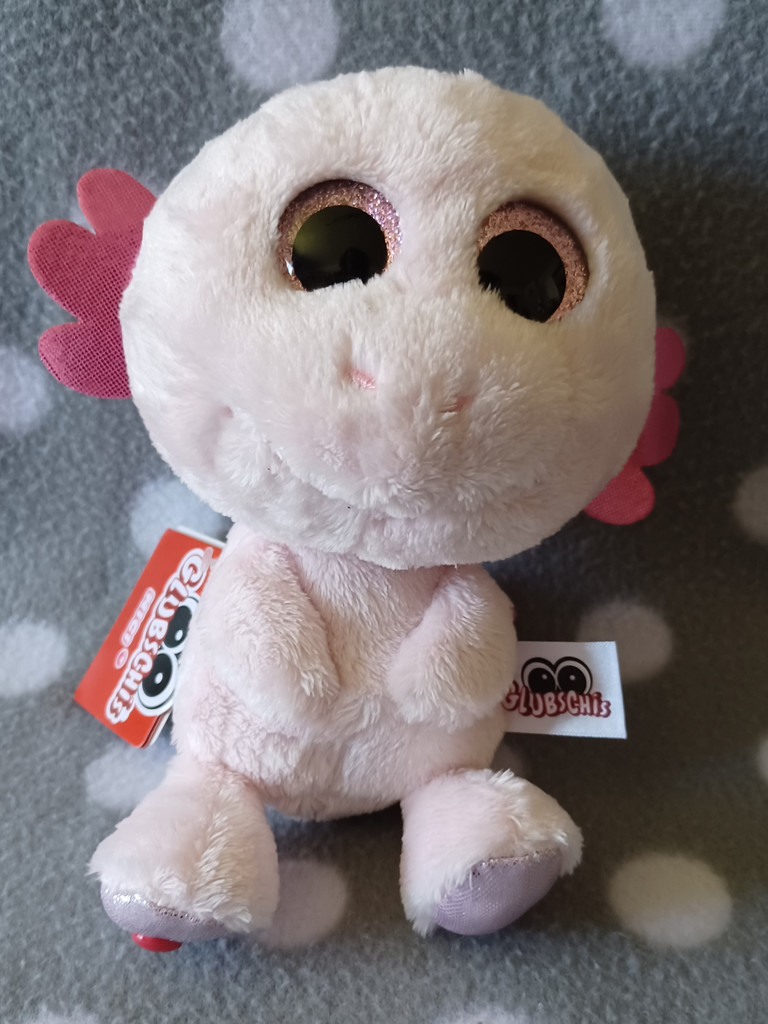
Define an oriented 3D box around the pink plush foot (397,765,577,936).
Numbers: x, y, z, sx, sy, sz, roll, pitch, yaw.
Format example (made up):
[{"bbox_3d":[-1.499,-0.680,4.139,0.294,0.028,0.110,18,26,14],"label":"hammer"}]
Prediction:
[{"bbox_3d":[0.022,0.071,0.157,0.036,0.029,0.027,-6,28,-11],"label":"pink plush foot"}]

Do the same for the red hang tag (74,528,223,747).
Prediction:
[{"bbox_3d":[-0.054,0.027,0.174,0.032,0.003,0.046,14,73,40],"label":"red hang tag"}]

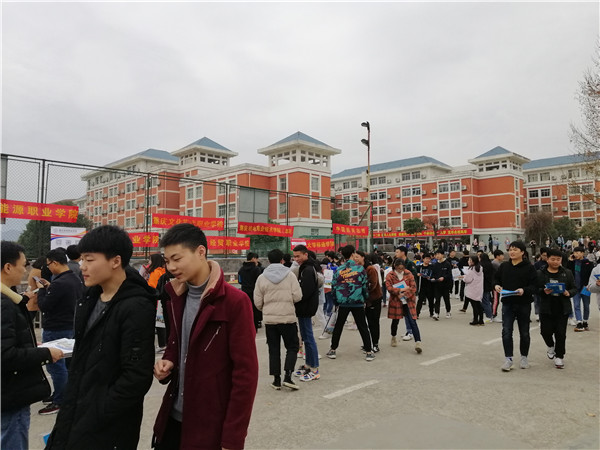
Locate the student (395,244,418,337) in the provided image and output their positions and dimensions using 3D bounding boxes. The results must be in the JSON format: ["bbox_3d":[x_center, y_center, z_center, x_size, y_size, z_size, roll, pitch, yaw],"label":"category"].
[{"bbox_3d":[2.115,1.345,8.991,0.420,1.830,0.520,3,-5,-37],"label":"student"}]

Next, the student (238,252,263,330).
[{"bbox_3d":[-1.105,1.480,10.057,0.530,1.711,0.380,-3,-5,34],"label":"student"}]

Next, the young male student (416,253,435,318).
[{"bbox_3d":[3.373,1.626,12.113,0.500,1.727,0.450,1,-4,-9],"label":"young male student"}]

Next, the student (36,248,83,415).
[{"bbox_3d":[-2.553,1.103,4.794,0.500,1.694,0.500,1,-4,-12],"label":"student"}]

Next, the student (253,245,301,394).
[{"bbox_3d":[-0.270,1.160,5.662,0.580,1.710,0.420,-1,-4,12],"label":"student"}]

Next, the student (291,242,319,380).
[{"bbox_3d":[0.074,1.157,6.025,0.420,1.770,0.500,1,-4,-17],"label":"student"}]

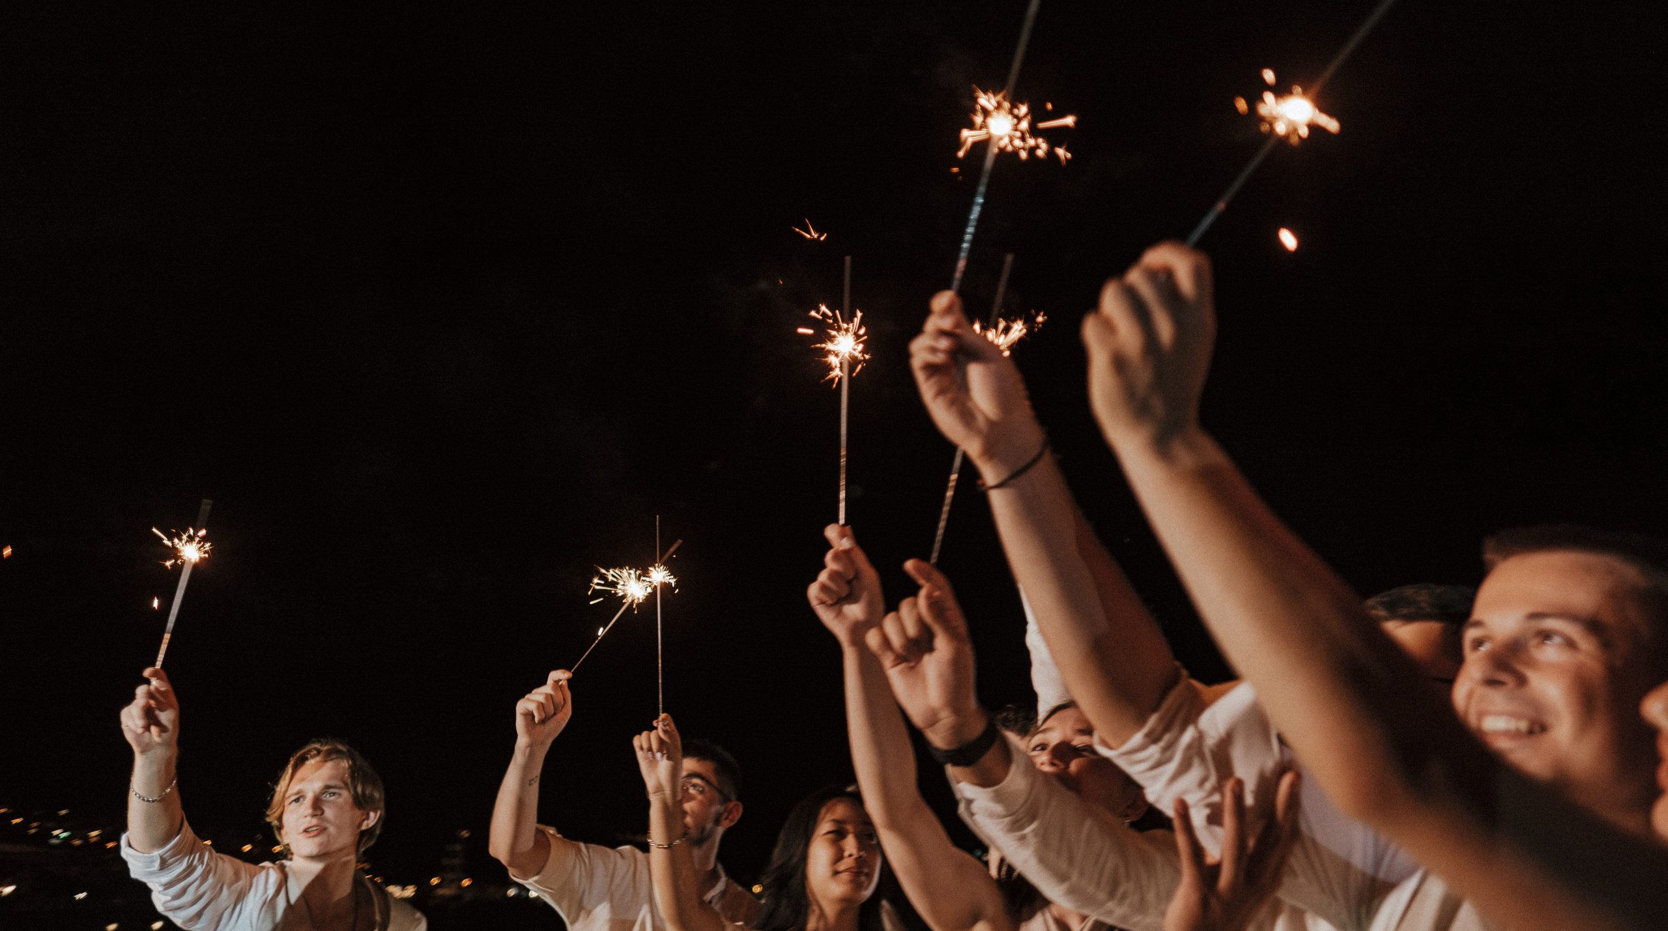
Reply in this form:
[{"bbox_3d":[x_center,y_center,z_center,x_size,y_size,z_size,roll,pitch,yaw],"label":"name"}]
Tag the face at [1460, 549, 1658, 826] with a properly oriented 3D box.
[{"bbox_3d":[0.583,0.176,0.915,0.165,0.215,0.160,25,-23,-24],"label":"face"}]

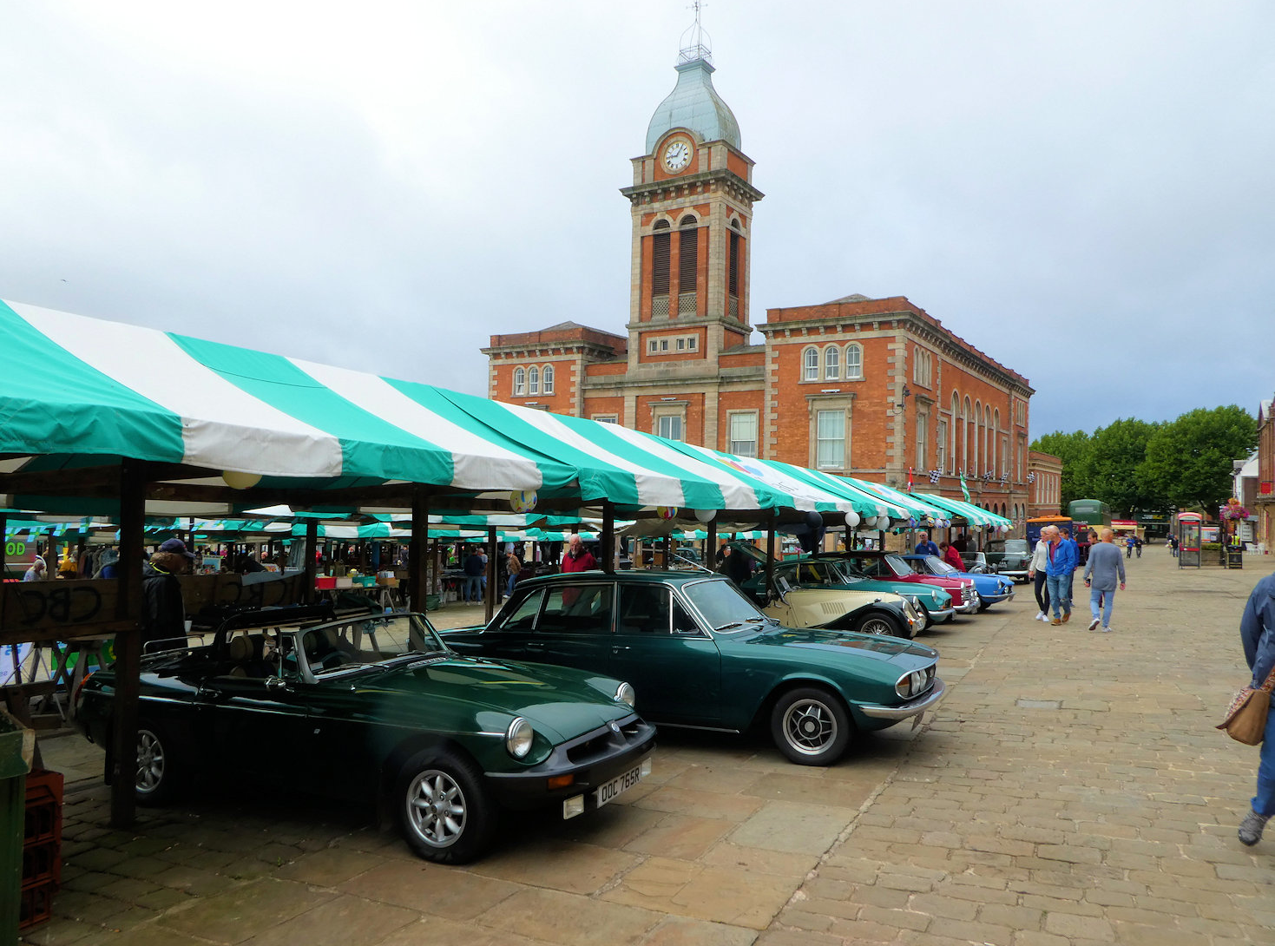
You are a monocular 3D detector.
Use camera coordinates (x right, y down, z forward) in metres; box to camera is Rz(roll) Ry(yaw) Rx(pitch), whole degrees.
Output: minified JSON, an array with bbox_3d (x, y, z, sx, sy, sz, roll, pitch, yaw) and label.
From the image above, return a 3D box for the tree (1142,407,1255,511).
[{"bbox_3d":[55.874,0.099,88.000,11.000,13.600,11.000,0,-3,33],"label":"tree"}]

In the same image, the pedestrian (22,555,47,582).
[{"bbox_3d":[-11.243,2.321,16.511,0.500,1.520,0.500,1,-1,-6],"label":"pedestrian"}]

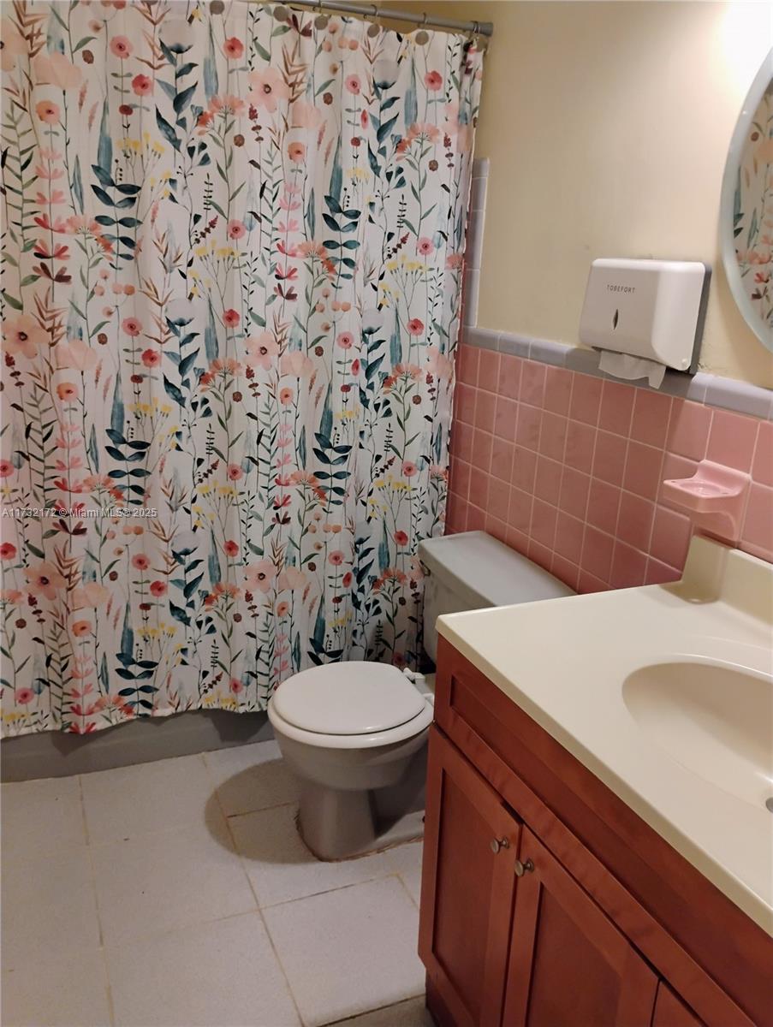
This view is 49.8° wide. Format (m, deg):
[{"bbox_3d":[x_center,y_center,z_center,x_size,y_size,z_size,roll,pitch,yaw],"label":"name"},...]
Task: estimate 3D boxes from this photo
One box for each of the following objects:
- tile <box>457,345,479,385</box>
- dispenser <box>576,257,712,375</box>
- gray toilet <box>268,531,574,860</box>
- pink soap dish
[{"bbox_3d":[0.239,-0.419,2.364,0.010,0.108,0.111,-5,19,-23],"label":"tile"},{"bbox_3d":[0.496,-0.387,1.619,0.102,0.196,0.244,-5,19,-23],"label":"dispenser"},{"bbox_3d":[0.041,0.479,2.061,0.686,0.688,0.502,-5,19,-23],"label":"gray toilet"},{"bbox_3d":[0.574,-0.018,1.512,0.095,0.120,0.118,-5,19,-23],"label":"pink soap dish"}]

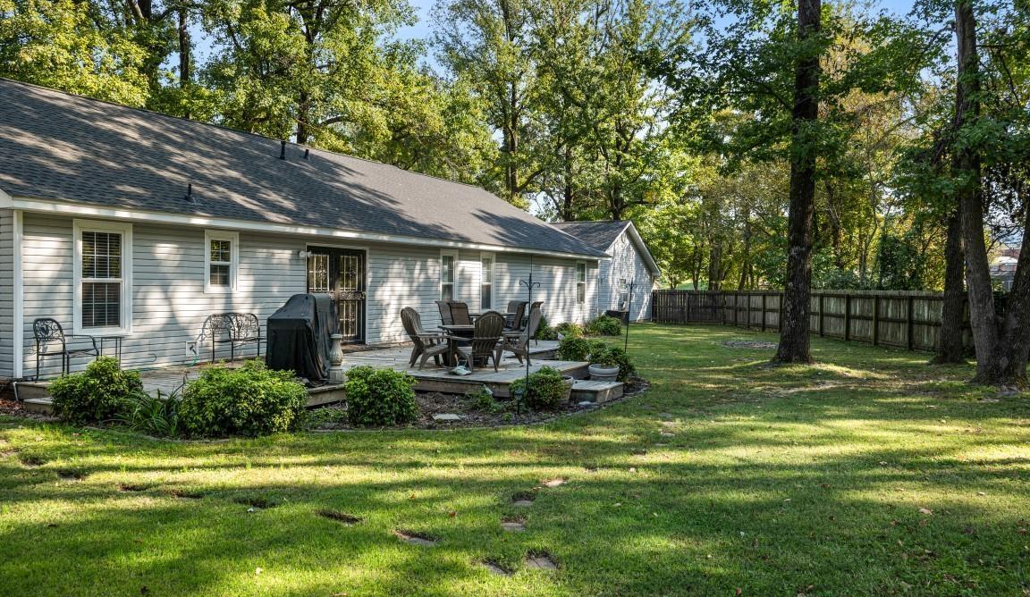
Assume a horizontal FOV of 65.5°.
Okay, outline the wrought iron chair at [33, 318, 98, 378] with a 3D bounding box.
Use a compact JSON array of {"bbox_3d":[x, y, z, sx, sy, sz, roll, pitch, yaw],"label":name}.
[{"bbox_3d":[-6.070,0.690,10.840,0.600,0.860,0.560,0,1,14],"label":"wrought iron chair"}]

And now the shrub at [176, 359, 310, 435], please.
[{"bbox_3d":[-3.140,1.111,9.265,1.480,0.740,1.150,0,1,-12],"label":"shrub"}]

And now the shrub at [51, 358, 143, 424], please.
[{"bbox_3d":[-5.219,1.098,9.980,1.150,0.770,1.050,0,1,-22],"label":"shrub"}]

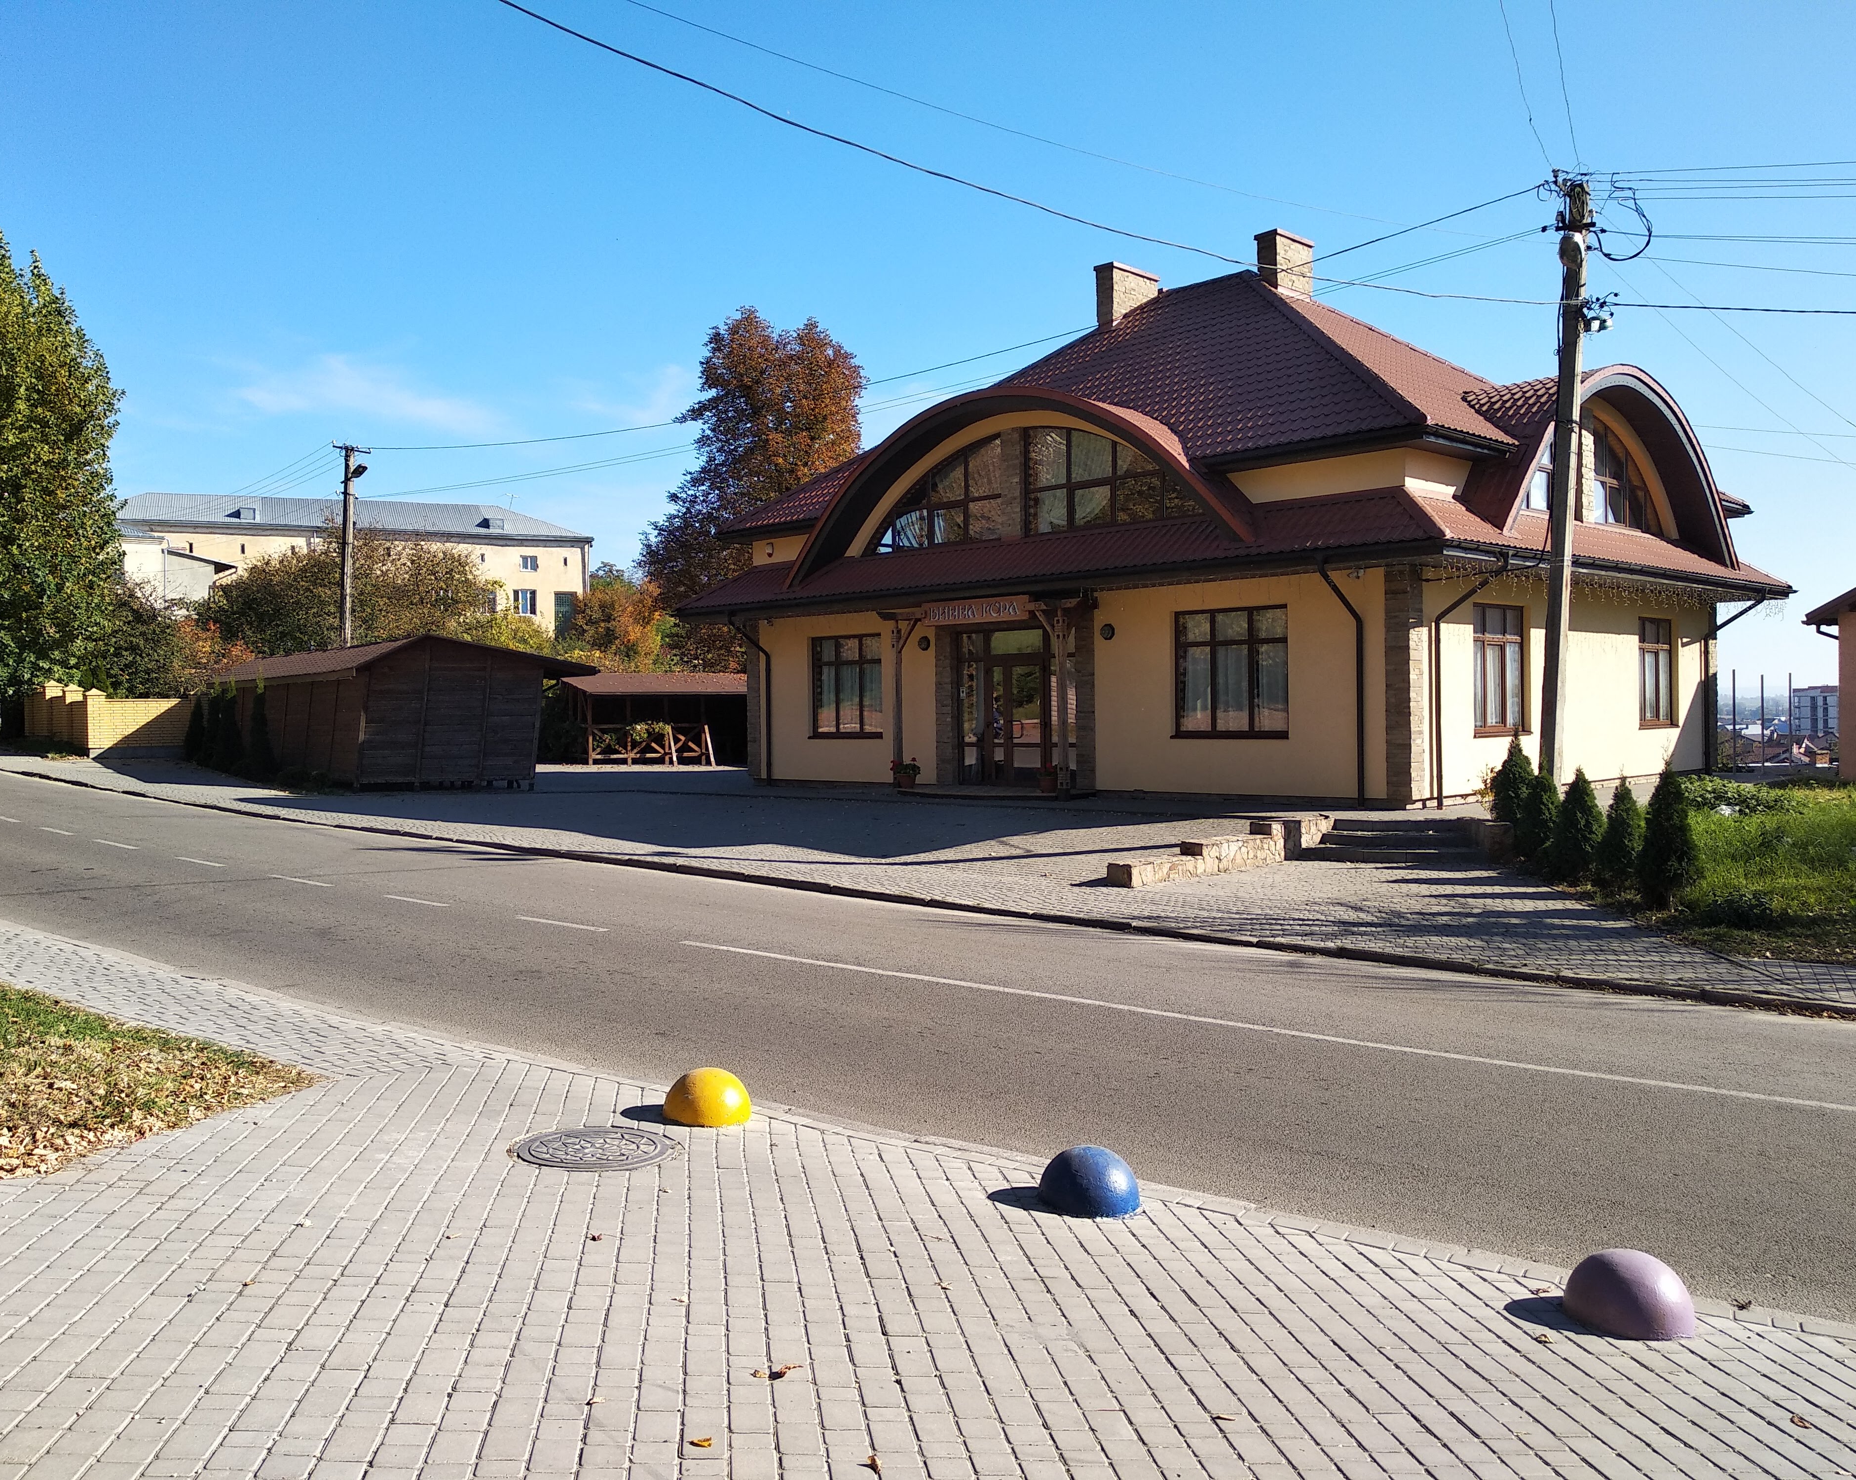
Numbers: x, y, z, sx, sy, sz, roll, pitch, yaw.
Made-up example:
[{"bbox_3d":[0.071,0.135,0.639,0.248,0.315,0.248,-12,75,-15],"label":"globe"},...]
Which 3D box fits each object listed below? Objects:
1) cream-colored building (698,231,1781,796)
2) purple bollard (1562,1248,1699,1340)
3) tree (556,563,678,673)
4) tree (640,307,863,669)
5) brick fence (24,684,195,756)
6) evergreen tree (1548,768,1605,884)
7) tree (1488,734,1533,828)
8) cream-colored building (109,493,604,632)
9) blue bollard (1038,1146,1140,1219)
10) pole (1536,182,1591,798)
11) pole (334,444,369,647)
[{"bbox_3d":[5.662,-4.434,29.225,14.270,10.470,16.510,-2,2,-44],"label":"cream-colored building"},{"bbox_3d":[2.462,1.907,5.188,0.415,0.226,0.415,4,-1,0],"label":"purple bollard"},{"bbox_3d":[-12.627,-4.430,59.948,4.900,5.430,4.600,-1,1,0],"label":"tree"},{"bbox_3d":[-5.500,-6.932,48.000,7.600,14.100,7.600,-1,1,0],"label":"tree"},{"bbox_3d":[-22.000,-0.645,39.800,2.800,2.100,8.800,-2,2,-40],"label":"brick fence"},{"bbox_3d":[6.119,0.808,13.990,0.550,1.092,0.530,-1,1,0],"label":"evergreen tree"},{"bbox_3d":[6.154,0.536,15.589,0.500,1.185,0.500,-1,1,0],"label":"tree"},{"bbox_3d":[-38.400,-10.696,95.000,31.000,9.700,10.800,-2,1,-27],"label":"cream-colored building"},{"bbox_3d":[0.674,1.794,6.114,0.415,0.226,0.415,4,-1,0],"label":"blue bollard"},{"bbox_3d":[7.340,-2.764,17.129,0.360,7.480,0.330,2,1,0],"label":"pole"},{"bbox_3d":[-14.700,-3.619,37.500,0.600,7.800,1.150,0,2,44],"label":"pole"}]

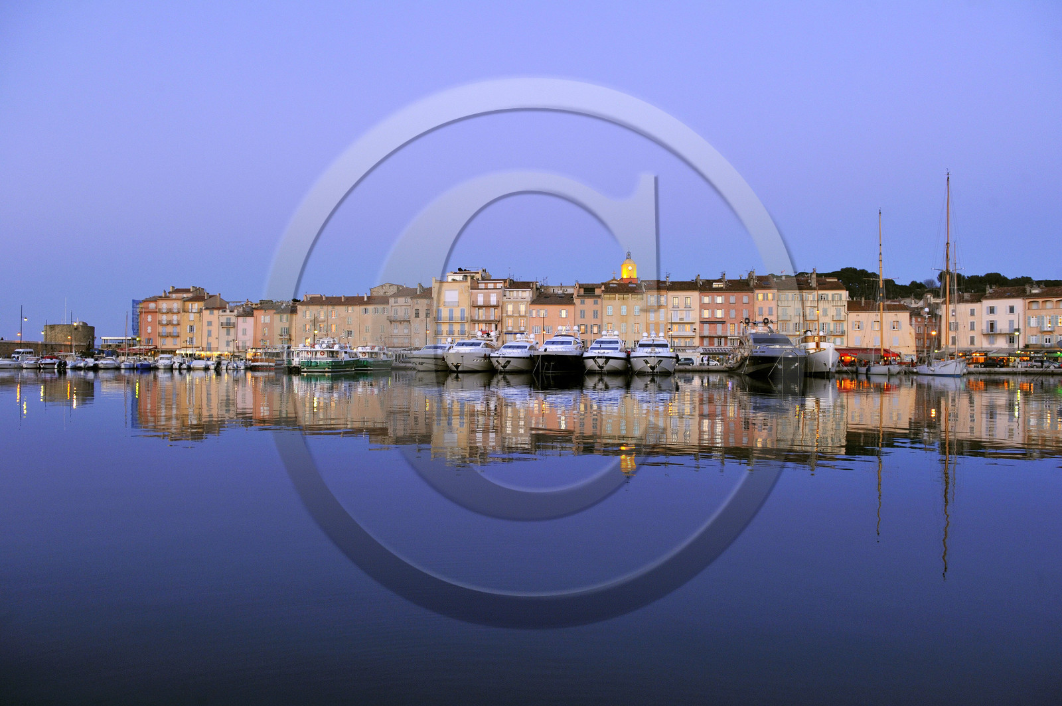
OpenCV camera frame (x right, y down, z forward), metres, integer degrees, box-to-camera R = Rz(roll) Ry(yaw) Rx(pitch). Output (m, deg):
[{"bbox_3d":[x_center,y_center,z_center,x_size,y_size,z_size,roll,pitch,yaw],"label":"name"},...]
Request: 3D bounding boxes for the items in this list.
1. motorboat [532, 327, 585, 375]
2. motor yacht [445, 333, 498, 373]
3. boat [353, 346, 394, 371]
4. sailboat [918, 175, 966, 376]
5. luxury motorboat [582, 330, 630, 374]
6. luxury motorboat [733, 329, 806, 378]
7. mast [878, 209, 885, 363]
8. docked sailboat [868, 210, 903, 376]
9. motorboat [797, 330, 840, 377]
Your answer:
[{"bbox_3d":[5.126,-0.791,134.522,7.000,8.100,29.500,0,0,9],"label":"motorboat"},{"bbox_3d":[-10.649,-0.122,138.018,6.500,6.600,27.000,0,0,7],"label":"motor yacht"},{"bbox_3d":[-26.700,0.710,132.500,4.900,4.300,17.000,0,0,10],"label":"boat"},{"bbox_3d":[61.593,-11.299,113.580,5.200,29.600,25.500,0,0,16],"label":"sailboat"},{"bbox_3d":[12.924,-0.461,131.020,6.800,7.500,29.500,0,0,9],"label":"luxury motorboat"},{"bbox_3d":[36.700,-0.600,116.400,6.800,7.600,27.000,0,0,11],"label":"luxury motorboat"},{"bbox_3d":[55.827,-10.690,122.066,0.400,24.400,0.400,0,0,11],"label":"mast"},{"bbox_3d":[56.883,-9.625,123.571,4.600,26.300,17.000,0,0,11],"label":"docked sailboat"},{"bbox_3d":[44.500,-0.230,119.900,6.100,7.000,20.000,0,0,9],"label":"motorboat"}]

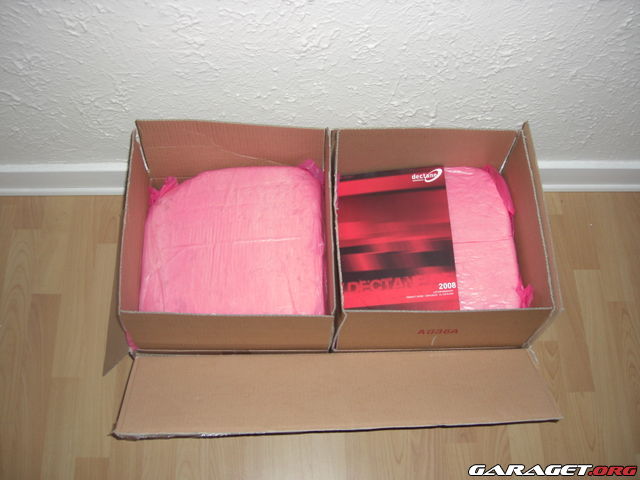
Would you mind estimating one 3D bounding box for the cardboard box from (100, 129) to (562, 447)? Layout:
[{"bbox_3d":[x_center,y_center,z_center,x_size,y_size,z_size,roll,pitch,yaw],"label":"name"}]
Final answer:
[{"bbox_3d":[-0.016,0.097,1.357,0.814,0.405,0.525,-1,70,-5],"label":"cardboard box"}]

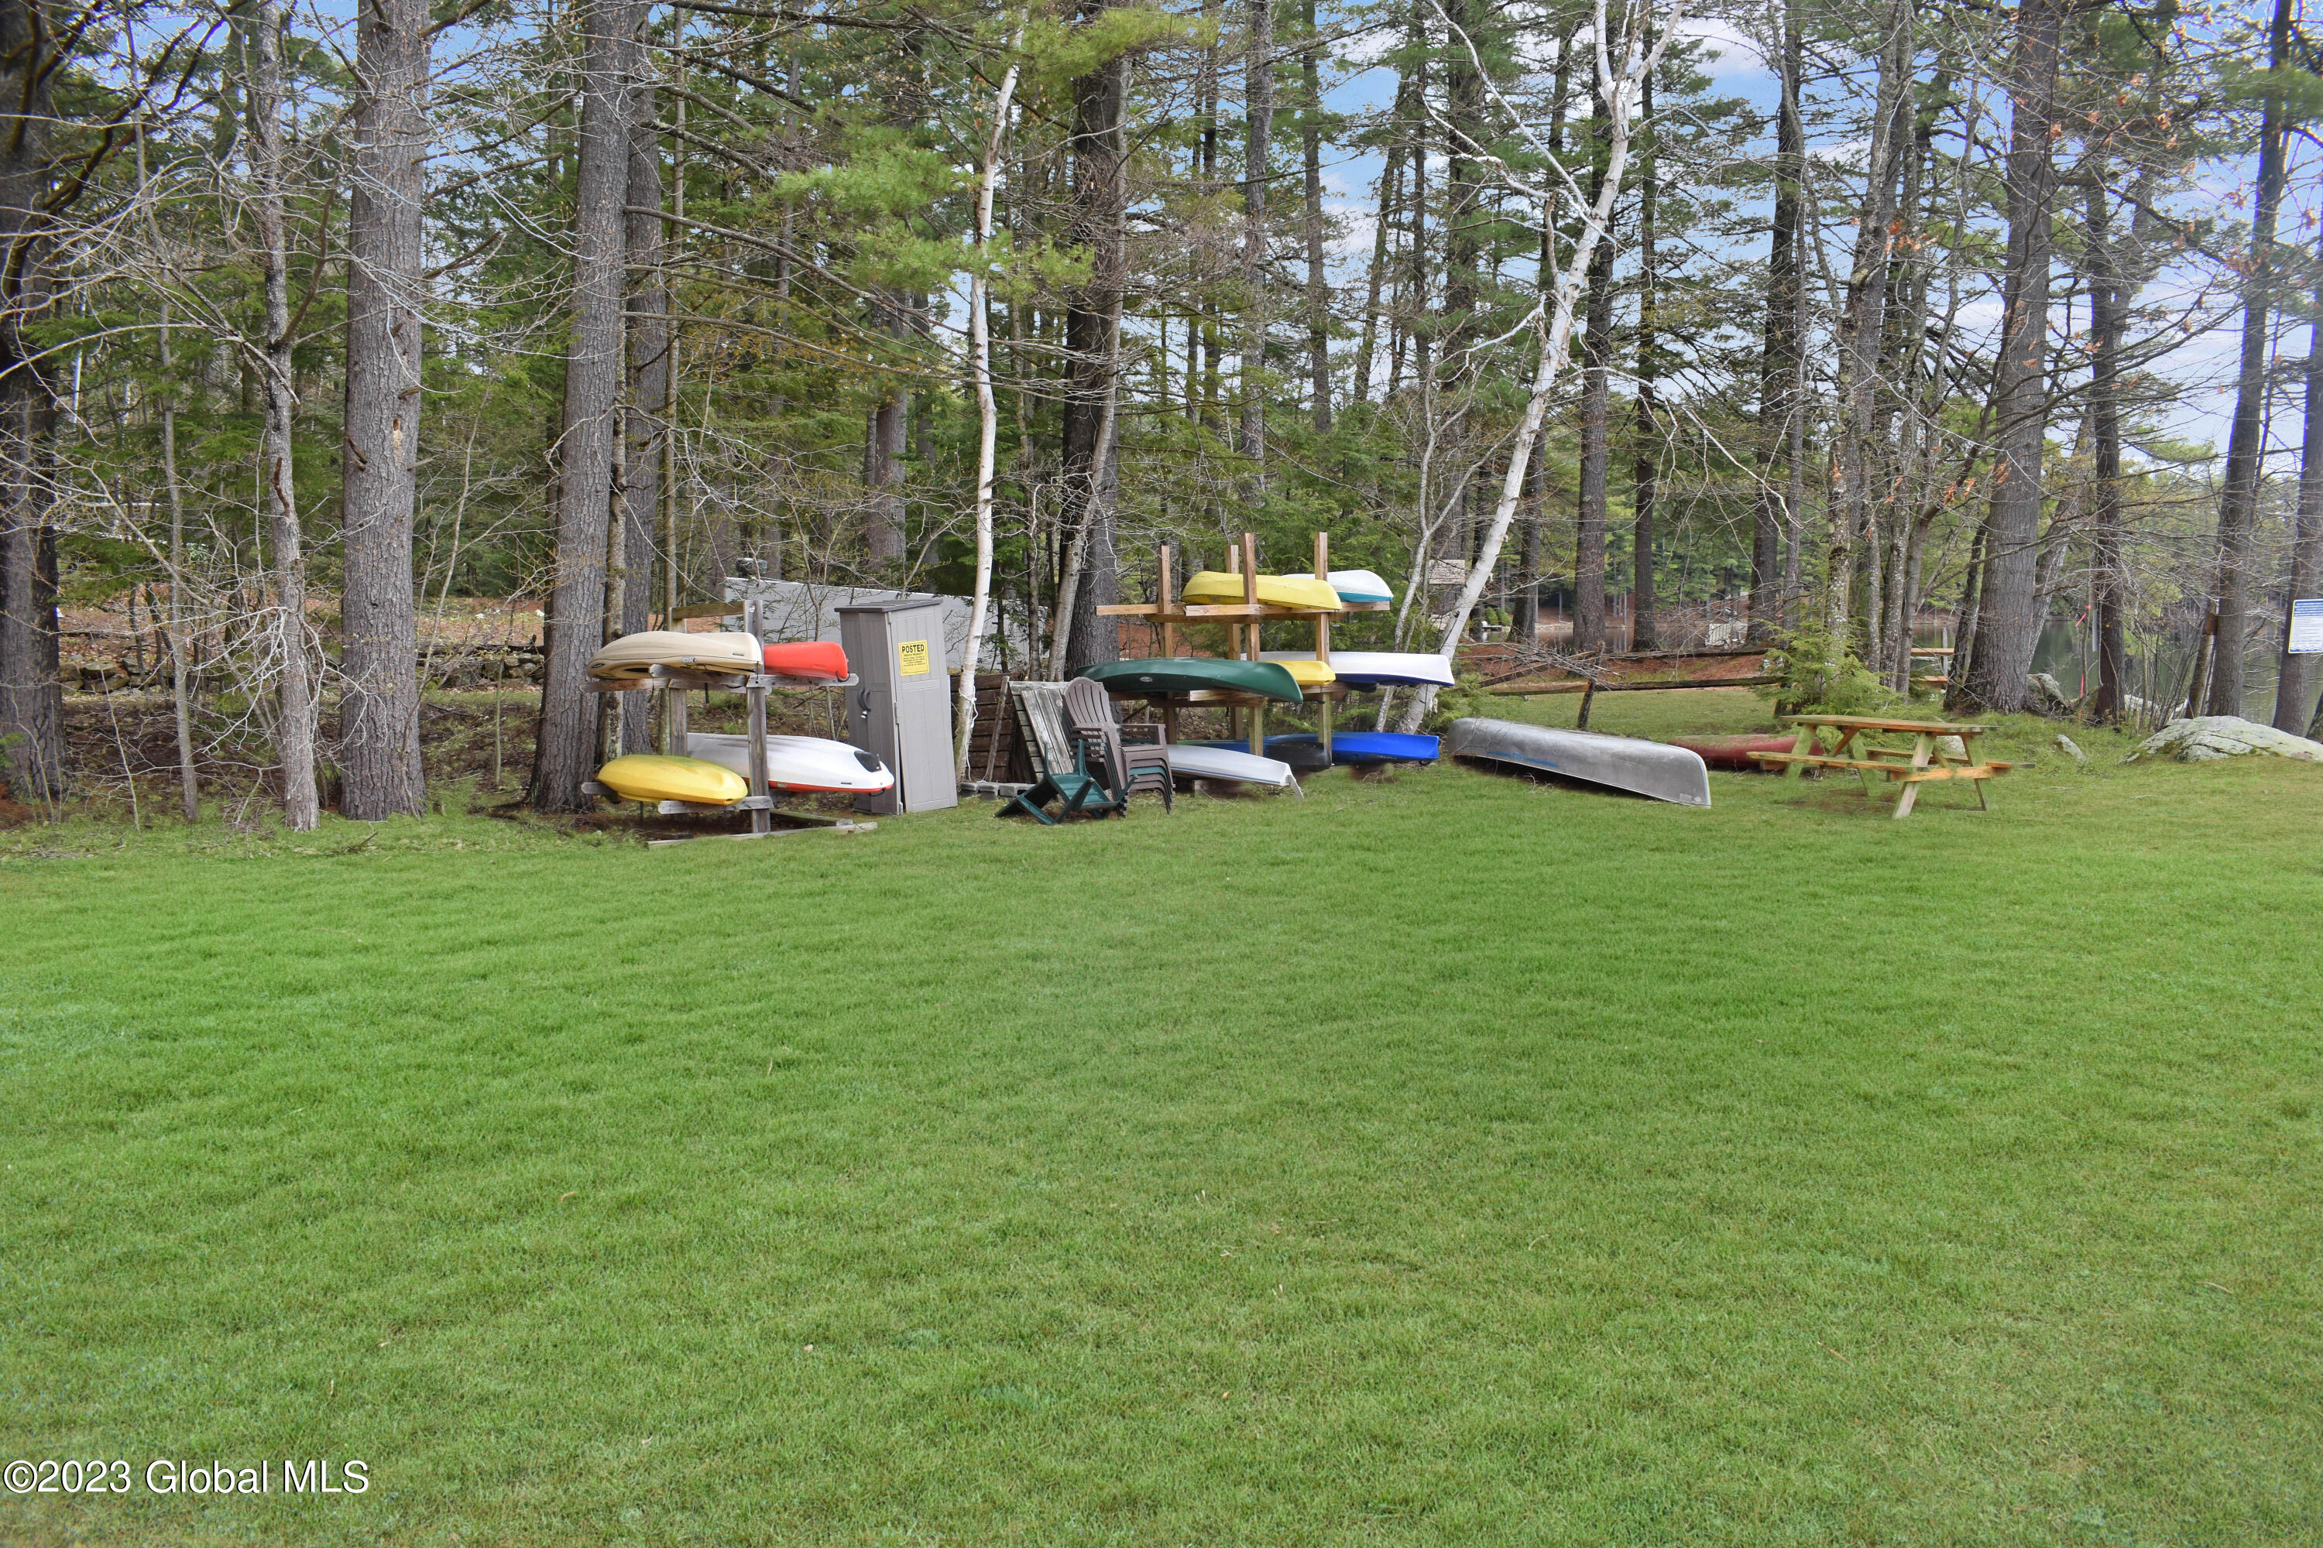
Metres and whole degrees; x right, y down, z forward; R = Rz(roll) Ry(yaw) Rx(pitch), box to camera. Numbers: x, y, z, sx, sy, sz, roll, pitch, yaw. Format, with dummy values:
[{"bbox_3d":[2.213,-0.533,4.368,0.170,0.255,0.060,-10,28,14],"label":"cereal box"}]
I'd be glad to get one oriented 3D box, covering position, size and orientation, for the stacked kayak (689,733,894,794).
[{"bbox_3d":[-3.115,-0.114,14.552,0.800,0.380,3.600,-3,7,-32],"label":"stacked kayak"}]

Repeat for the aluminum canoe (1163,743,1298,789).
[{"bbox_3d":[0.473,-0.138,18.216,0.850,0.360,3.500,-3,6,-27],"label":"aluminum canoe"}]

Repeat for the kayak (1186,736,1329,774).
[{"bbox_3d":[0.997,-0.252,19.083,0.700,0.360,3.000,-3,6,-27],"label":"kayak"}]

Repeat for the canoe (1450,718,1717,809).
[{"bbox_3d":[4.184,-0.163,18.162,0.900,0.480,4.800,-2,6,-17],"label":"canoe"}]

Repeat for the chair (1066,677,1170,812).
[{"bbox_3d":[-0.380,-0.281,15.445,0.750,1.150,0.850,-5,8,-43],"label":"chair"}]

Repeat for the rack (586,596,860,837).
[{"bbox_3d":[-3.783,-0.562,14.818,1.750,1.860,2.150,-3,7,-32],"label":"rack"}]

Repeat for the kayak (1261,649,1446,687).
[{"bbox_3d":[2.118,-1.163,18.943,0.720,0.360,3.300,-3,6,-27],"label":"kayak"}]

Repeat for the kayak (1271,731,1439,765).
[{"bbox_3d":[2.066,-0.297,19.027,0.700,0.340,3.100,-3,6,-27],"label":"kayak"}]

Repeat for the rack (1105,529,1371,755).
[{"bbox_3d":[0.864,-1.352,19.338,2.450,2.450,2.200,-3,6,-27],"label":"rack"}]

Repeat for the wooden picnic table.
[{"bbox_3d":[6.720,-0.085,16.217,1.470,0.770,1.830,-3,6,-29],"label":"wooden picnic table"}]

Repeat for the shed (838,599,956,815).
[{"bbox_3d":[-2.330,-0.605,15.363,0.660,1.820,0.780,-5,8,-43],"label":"shed"}]

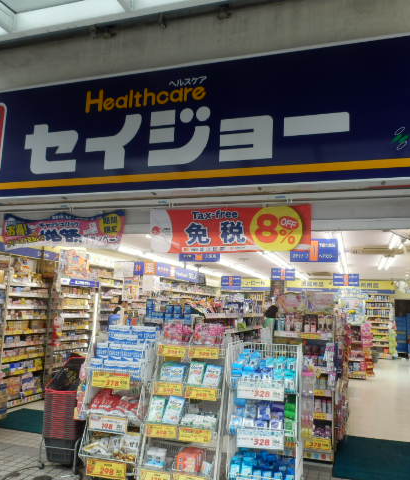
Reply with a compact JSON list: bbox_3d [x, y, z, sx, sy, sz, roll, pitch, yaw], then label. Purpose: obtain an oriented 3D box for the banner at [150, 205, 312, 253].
[{"bbox_3d":[0.216,-0.103,4.465,1.672,0.465,0.020,-1,-8,18],"label":"banner"}]

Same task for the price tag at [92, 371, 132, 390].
[{"bbox_3d":[-0.699,1.052,3.313,0.315,0.110,0.010,-1,-8,18],"label":"price tag"}]

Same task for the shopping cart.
[{"bbox_3d":[-1.181,1.560,4.080,0.370,0.930,0.500,-1,-8,18],"label":"shopping cart"}]

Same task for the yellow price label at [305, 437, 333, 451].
[{"bbox_3d":[1.086,1.961,4.246,0.235,0.097,0.010,-1,-8,18],"label":"yellow price label"}]

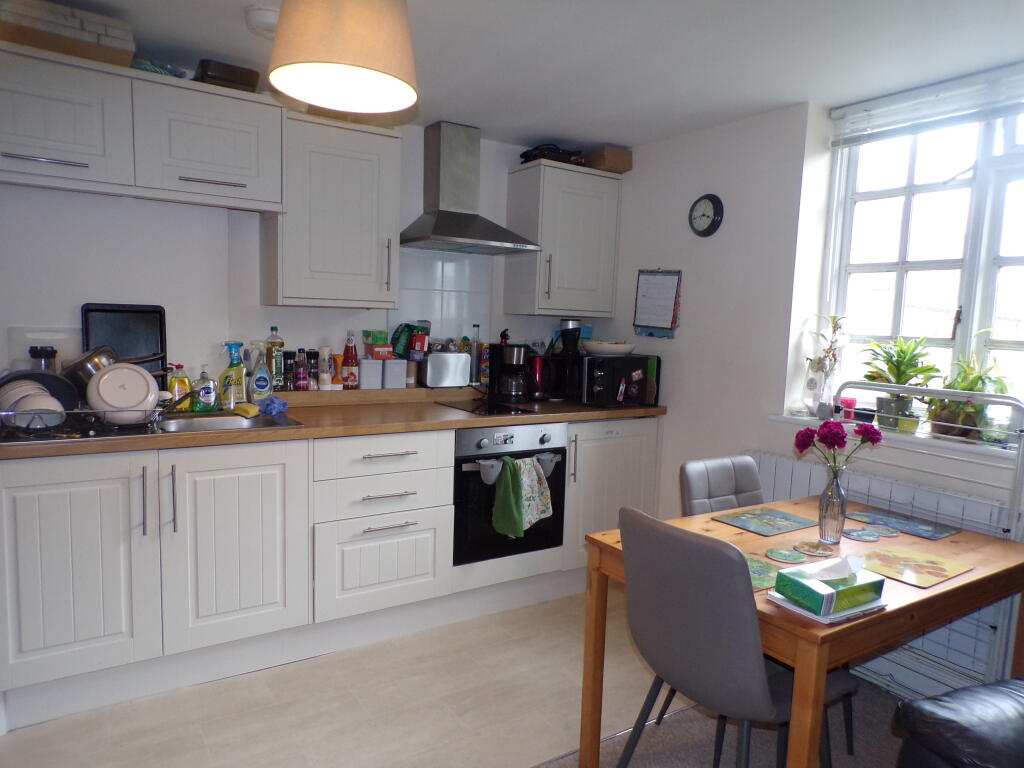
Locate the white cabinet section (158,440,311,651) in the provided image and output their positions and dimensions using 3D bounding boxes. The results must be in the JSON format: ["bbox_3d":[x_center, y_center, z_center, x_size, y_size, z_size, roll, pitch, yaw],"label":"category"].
[{"bbox_3d":[-1.124,0.540,2.744,0.501,0.704,0.561,-1,5,-35],"label":"white cabinet section"}]

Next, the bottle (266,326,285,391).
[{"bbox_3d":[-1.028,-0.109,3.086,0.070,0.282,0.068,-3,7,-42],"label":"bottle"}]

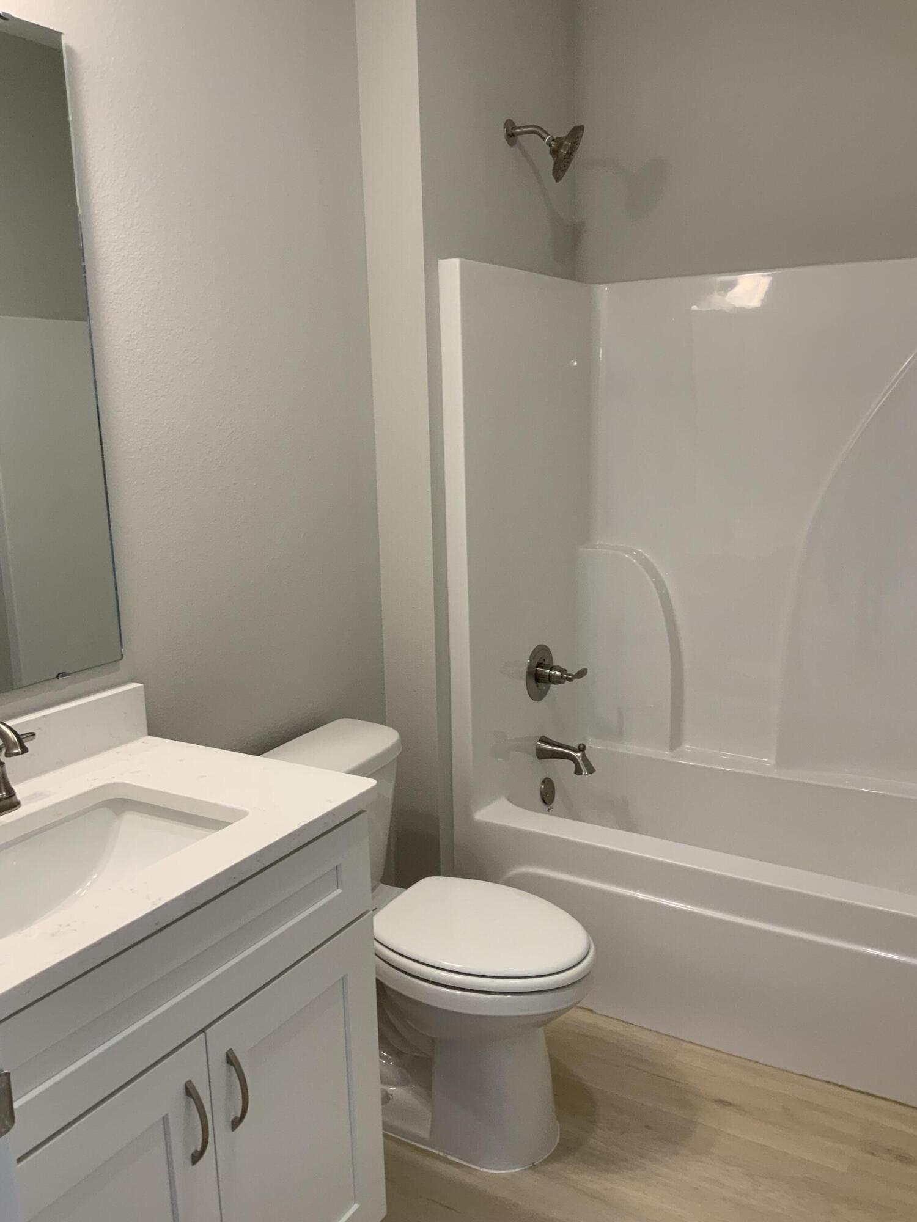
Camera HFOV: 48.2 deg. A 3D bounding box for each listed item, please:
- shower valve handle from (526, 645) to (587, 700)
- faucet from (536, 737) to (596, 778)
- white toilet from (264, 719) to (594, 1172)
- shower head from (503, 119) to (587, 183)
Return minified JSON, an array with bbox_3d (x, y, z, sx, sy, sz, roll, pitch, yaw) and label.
[{"bbox_3d":[0.287,0.179,2.865,0.127,0.164,0.164,5,13,31],"label":"shower valve handle"},{"bbox_3d":[0.307,0.411,2.892,0.170,0.089,0.062,5,13,31],"label":"faucet"},{"bbox_3d":[-0.066,0.709,2.194,0.755,0.772,0.430,5,13,31],"label":"white toilet"},{"bbox_3d":[0.229,-1.190,2.641,0.208,0.169,0.140,5,13,31],"label":"shower head"}]

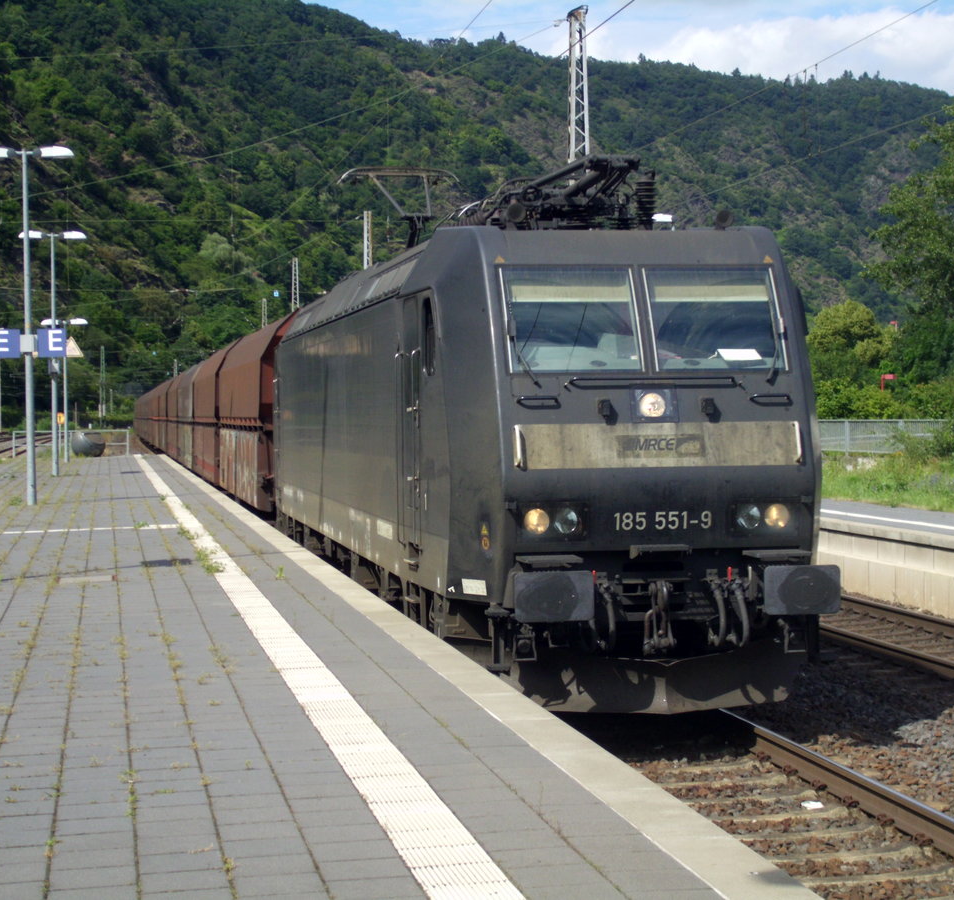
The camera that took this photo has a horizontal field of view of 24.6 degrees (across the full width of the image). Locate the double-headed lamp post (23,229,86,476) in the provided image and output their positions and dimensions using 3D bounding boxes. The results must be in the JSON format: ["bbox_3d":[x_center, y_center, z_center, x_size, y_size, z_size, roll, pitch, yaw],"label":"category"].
[{"bbox_3d":[-10.742,-2.460,55.500,1.690,6.250,0.300,-1,1,-10],"label":"double-headed lamp post"}]

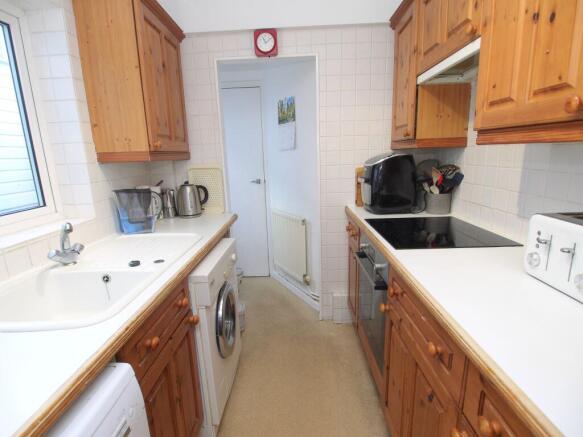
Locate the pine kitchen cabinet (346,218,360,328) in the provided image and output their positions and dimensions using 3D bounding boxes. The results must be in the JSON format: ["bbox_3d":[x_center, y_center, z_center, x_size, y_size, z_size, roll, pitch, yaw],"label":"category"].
[{"bbox_3d":[0.715,0.401,2.114,0.580,0.830,0.330,-2,12,1],"label":"pine kitchen cabinet"}]

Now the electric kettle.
[{"bbox_3d":[-0.696,-0.133,2.131,0.208,0.234,0.160,-4,12,-8],"label":"electric kettle"}]

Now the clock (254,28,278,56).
[{"bbox_3d":[-0.165,-1.157,2.003,0.140,0.157,0.045,-2,12,1],"label":"clock"}]

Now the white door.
[{"bbox_3d":[-0.641,-0.315,3.179,0.740,1.957,0.045,-2,12,1],"label":"white door"}]

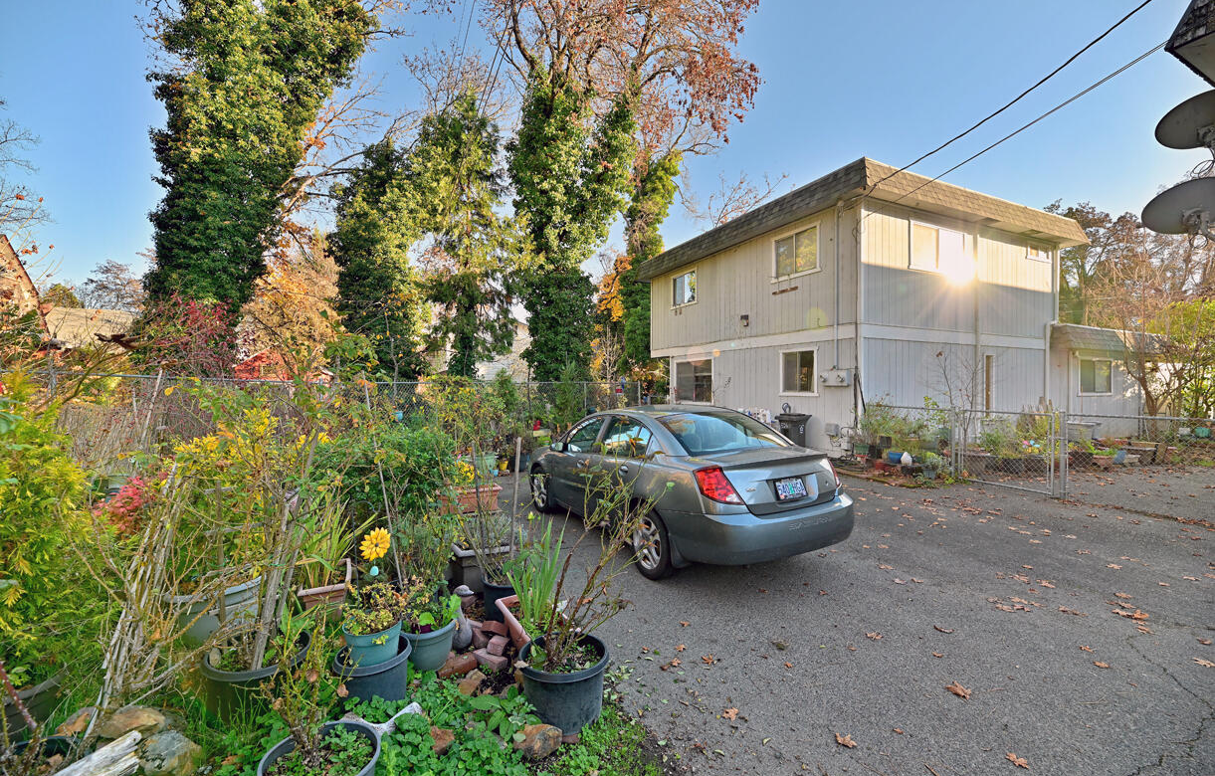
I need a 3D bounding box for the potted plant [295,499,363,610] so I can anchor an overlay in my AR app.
[{"bbox_3d":[-2.090,1.240,3.540,0.410,0.760,0.460,0,0,-25],"label":"potted plant"}]

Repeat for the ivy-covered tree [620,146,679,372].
[{"bbox_3d":[1.860,-4.478,21.000,2.600,12.100,2.600,0,0,0],"label":"ivy-covered tree"}]

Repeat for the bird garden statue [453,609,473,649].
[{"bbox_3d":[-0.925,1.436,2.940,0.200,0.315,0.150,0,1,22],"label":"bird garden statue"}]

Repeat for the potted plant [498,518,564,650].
[{"bbox_3d":[-0.450,1.108,2.750,0.290,0.760,0.560,0,0,-30],"label":"potted plant"}]

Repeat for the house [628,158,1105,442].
[{"bbox_3d":[6.680,-1.480,14.200,8.500,5.750,8.600,0,0,-25],"label":"house"}]

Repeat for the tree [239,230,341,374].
[{"bbox_3d":[-17.500,-3.600,26.000,6.000,10.000,6.000,0,1,-34],"label":"tree"}]

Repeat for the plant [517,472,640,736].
[{"bbox_3d":[-0.130,0.977,2.200,0.580,1.080,0.500,0,0,0],"label":"plant"}]

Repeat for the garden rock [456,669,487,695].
[{"bbox_3d":[-0.733,1.591,2.560,0.140,0.085,0.115,0,0,-27],"label":"garden rock"}]

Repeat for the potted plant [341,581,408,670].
[{"bbox_3d":[-1.250,1.250,2.520,0.320,0.410,0.320,0,0,-26],"label":"potted plant"}]

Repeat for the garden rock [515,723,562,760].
[{"bbox_3d":[-0.293,1.503,2.020,0.200,0.110,0.150,0,0,0],"label":"garden rock"}]

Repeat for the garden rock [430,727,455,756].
[{"bbox_3d":[-0.710,1.508,2.030,0.105,0.085,0.100,0,0,0],"label":"garden rock"}]

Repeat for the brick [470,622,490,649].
[{"bbox_3d":[-0.797,1.568,2.990,0.090,0.068,0.195,0,1,-29],"label":"brick"}]

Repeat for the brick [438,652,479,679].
[{"bbox_3d":[-0.854,1.567,2.653,0.205,0.060,0.090,0,1,-33],"label":"brick"}]

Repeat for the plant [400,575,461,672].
[{"bbox_3d":[-0.967,1.249,2.580,0.320,0.470,0.320,0,0,0],"label":"plant"}]

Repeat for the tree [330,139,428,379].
[{"bbox_3d":[-7.200,-3.192,15.000,3.100,9.400,3.100,0,0,0],"label":"tree"}]

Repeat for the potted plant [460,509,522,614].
[{"bbox_3d":[-0.852,1.255,3.400,0.420,0.740,0.400,0,0,-14],"label":"potted plant"}]

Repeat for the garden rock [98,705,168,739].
[{"bbox_3d":[-2.250,1.587,2.240,0.190,0.110,0.240,0,1,45],"label":"garden rock"}]

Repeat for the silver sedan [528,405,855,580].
[{"bbox_3d":[0.455,0.935,5.600,1.720,1.450,4.660,0,-1,-28],"label":"silver sedan"}]

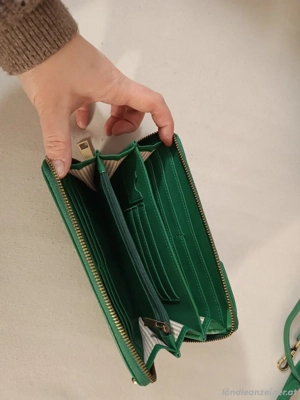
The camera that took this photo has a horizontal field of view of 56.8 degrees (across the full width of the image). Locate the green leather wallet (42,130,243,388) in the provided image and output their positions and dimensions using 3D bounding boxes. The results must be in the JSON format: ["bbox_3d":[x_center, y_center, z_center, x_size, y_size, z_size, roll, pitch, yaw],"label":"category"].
[{"bbox_3d":[-0.013,0.051,0.279,0.117,0.098,0.197,-19,85,-24],"label":"green leather wallet"}]

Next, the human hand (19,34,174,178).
[{"bbox_3d":[-0.051,-0.083,0.248,0.106,0.095,0.129,-33,92,1],"label":"human hand"}]

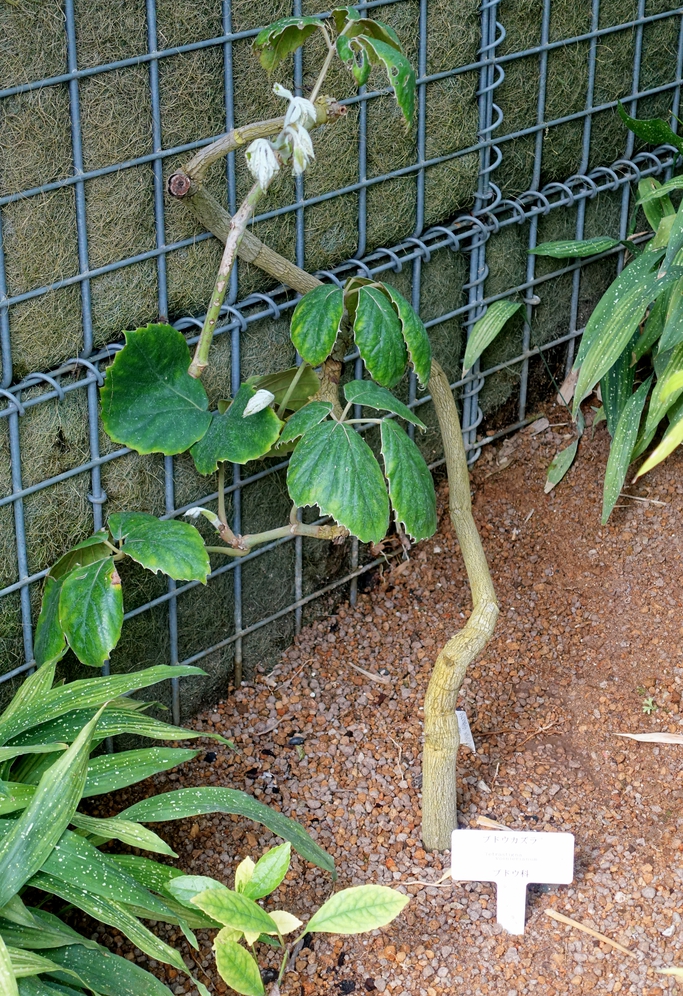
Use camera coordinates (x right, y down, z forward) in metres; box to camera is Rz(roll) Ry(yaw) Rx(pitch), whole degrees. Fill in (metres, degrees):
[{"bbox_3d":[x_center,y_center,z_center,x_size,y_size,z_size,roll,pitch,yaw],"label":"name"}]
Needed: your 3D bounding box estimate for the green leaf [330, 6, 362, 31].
[{"bbox_3d":[0.004,-0.430,1.660,0.032,0.024,0.035,0,28,0],"label":"green leaf"}]

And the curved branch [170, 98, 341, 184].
[{"bbox_3d":[-0.071,-0.301,1.558,0.142,0.058,0.035,-5,28,-11],"label":"curved branch"}]

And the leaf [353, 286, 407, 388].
[{"bbox_3d":[0.033,-0.138,1.590,0.042,0.086,0.030,-16,0,-9],"label":"leaf"}]

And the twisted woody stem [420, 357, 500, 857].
[{"bbox_3d":[0.114,0.122,1.883,0.080,0.520,0.100,0,28,0],"label":"twisted woody stem"}]

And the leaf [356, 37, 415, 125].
[{"bbox_3d":[0.036,-0.344,1.520,0.034,0.074,0.034,-23,-3,-34],"label":"leaf"}]

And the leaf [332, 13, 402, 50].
[{"bbox_3d":[0.022,-0.397,1.570,0.055,0.030,0.042,-8,28,-15],"label":"leaf"}]

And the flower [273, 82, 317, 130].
[{"bbox_3d":[-0.042,-0.351,1.660,0.038,0.042,0.030,0,28,0],"label":"flower"}]

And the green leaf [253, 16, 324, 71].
[{"bbox_3d":[-0.044,-0.376,1.530,0.057,0.038,0.042,22,18,12],"label":"green leaf"}]

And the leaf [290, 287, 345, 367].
[{"bbox_3d":[-0.022,-0.161,1.730,0.046,0.076,0.030,15,12,14],"label":"leaf"}]

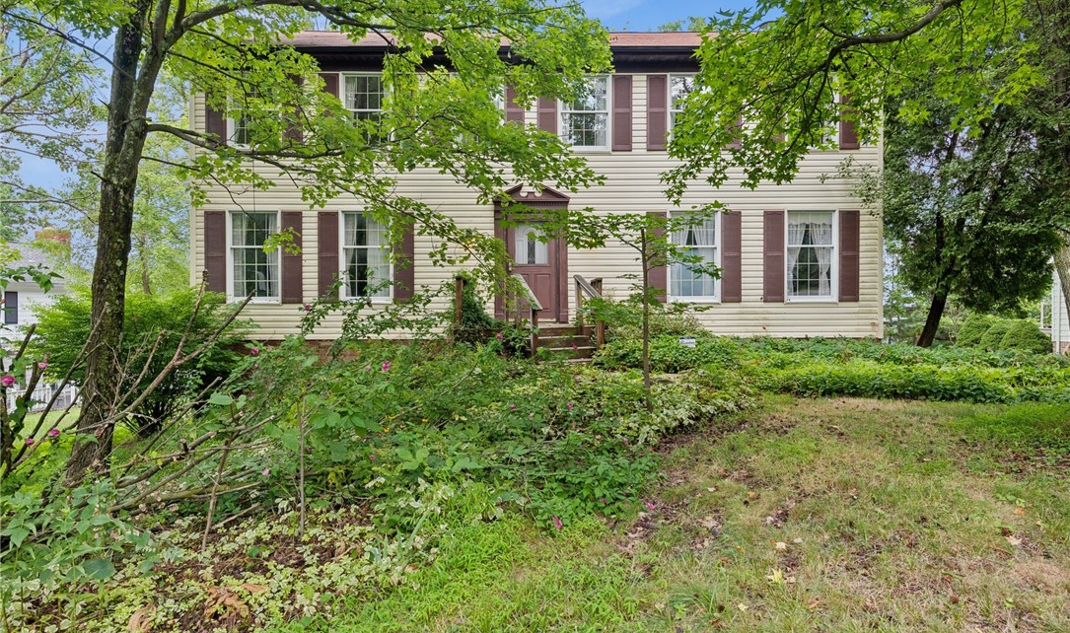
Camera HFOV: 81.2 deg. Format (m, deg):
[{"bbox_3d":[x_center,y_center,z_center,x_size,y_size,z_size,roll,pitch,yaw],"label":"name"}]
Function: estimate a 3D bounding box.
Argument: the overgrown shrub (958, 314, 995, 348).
[{"bbox_3d":[13.537,0.495,19.000,1.400,1.220,1.400,0,0,0],"label":"overgrown shrub"}]

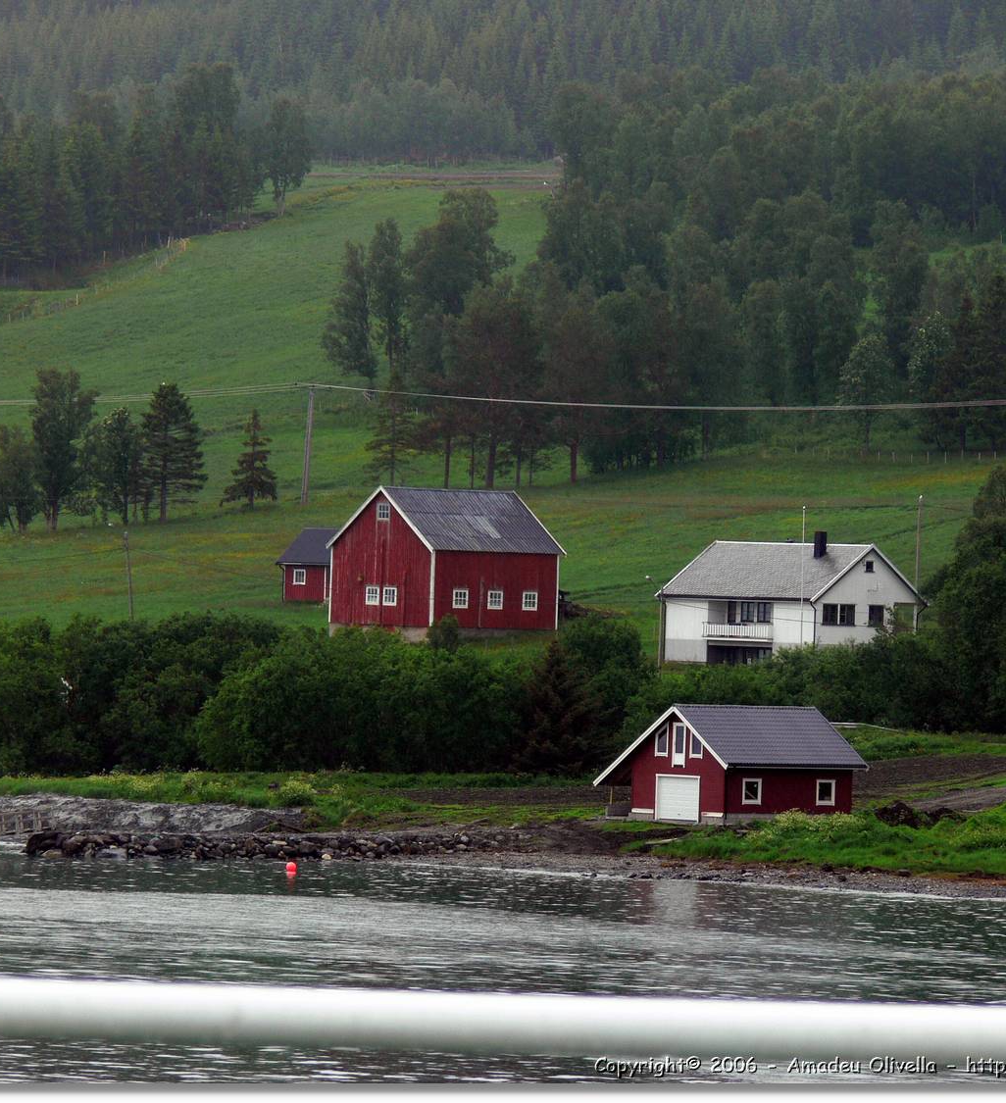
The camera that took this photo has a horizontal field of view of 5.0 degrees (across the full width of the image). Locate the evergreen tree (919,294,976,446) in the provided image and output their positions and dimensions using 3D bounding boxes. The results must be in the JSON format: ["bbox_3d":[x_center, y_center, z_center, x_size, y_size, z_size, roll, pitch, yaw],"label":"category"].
[{"bbox_3d":[35.500,-14.071,925.000,4.550,11.864,4.550,2,0,0],"label":"evergreen tree"}]

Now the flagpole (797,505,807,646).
[{"bbox_3d":[17.452,2.004,672.000,0.150,9.421,0.150,1,0,0],"label":"flagpole"}]

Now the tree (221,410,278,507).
[{"bbox_3d":[-18.155,-6.684,830.000,3.879,7.180,3.879,2,0,0],"label":"tree"}]

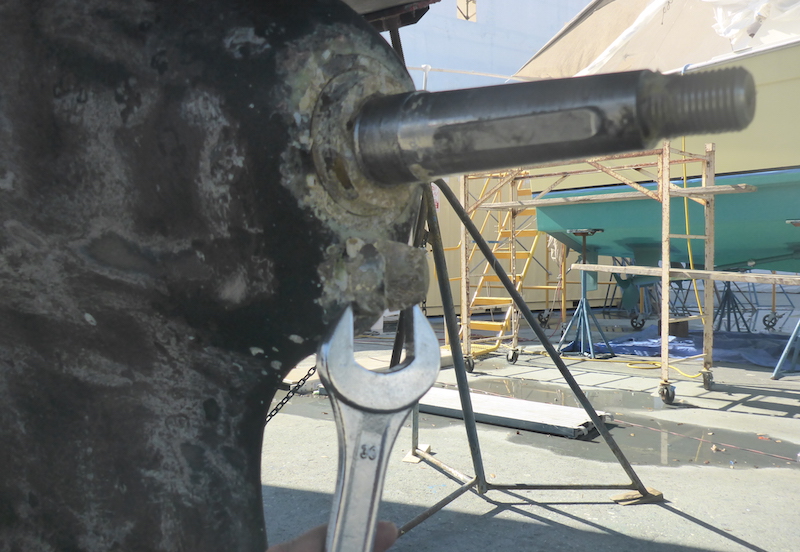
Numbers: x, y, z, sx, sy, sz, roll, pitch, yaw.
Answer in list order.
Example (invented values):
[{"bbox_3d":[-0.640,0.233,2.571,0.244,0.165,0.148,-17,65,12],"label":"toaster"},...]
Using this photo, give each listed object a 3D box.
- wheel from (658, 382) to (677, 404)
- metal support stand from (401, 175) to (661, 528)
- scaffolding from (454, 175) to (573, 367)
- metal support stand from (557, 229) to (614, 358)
[{"bbox_3d":[1.873,0.825,4.530,0.080,0.157,0.130,-1,2,-7],"label":"wheel"},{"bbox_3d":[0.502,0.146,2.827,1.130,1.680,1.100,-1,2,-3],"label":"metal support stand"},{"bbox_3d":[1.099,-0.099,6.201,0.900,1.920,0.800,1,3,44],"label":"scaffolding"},{"bbox_3d":[1.953,0.156,6.850,0.480,1.350,0.480,0,2,31],"label":"metal support stand"}]

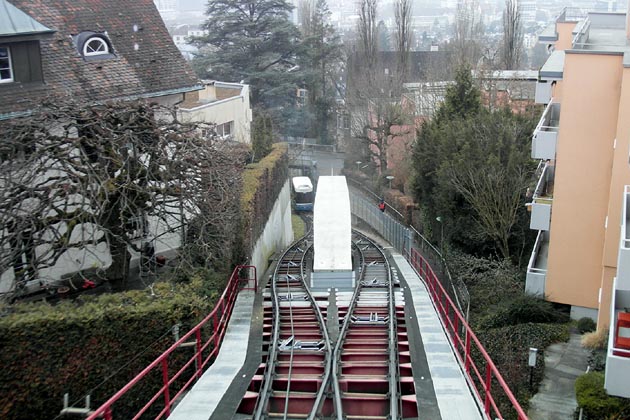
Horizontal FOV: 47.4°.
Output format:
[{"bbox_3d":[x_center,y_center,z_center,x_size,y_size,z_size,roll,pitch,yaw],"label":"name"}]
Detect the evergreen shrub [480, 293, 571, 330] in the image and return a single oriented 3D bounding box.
[{"bbox_3d":[7.550,3.750,25.800,3.050,1.200,2.100,5,18,17],"label":"evergreen shrub"}]

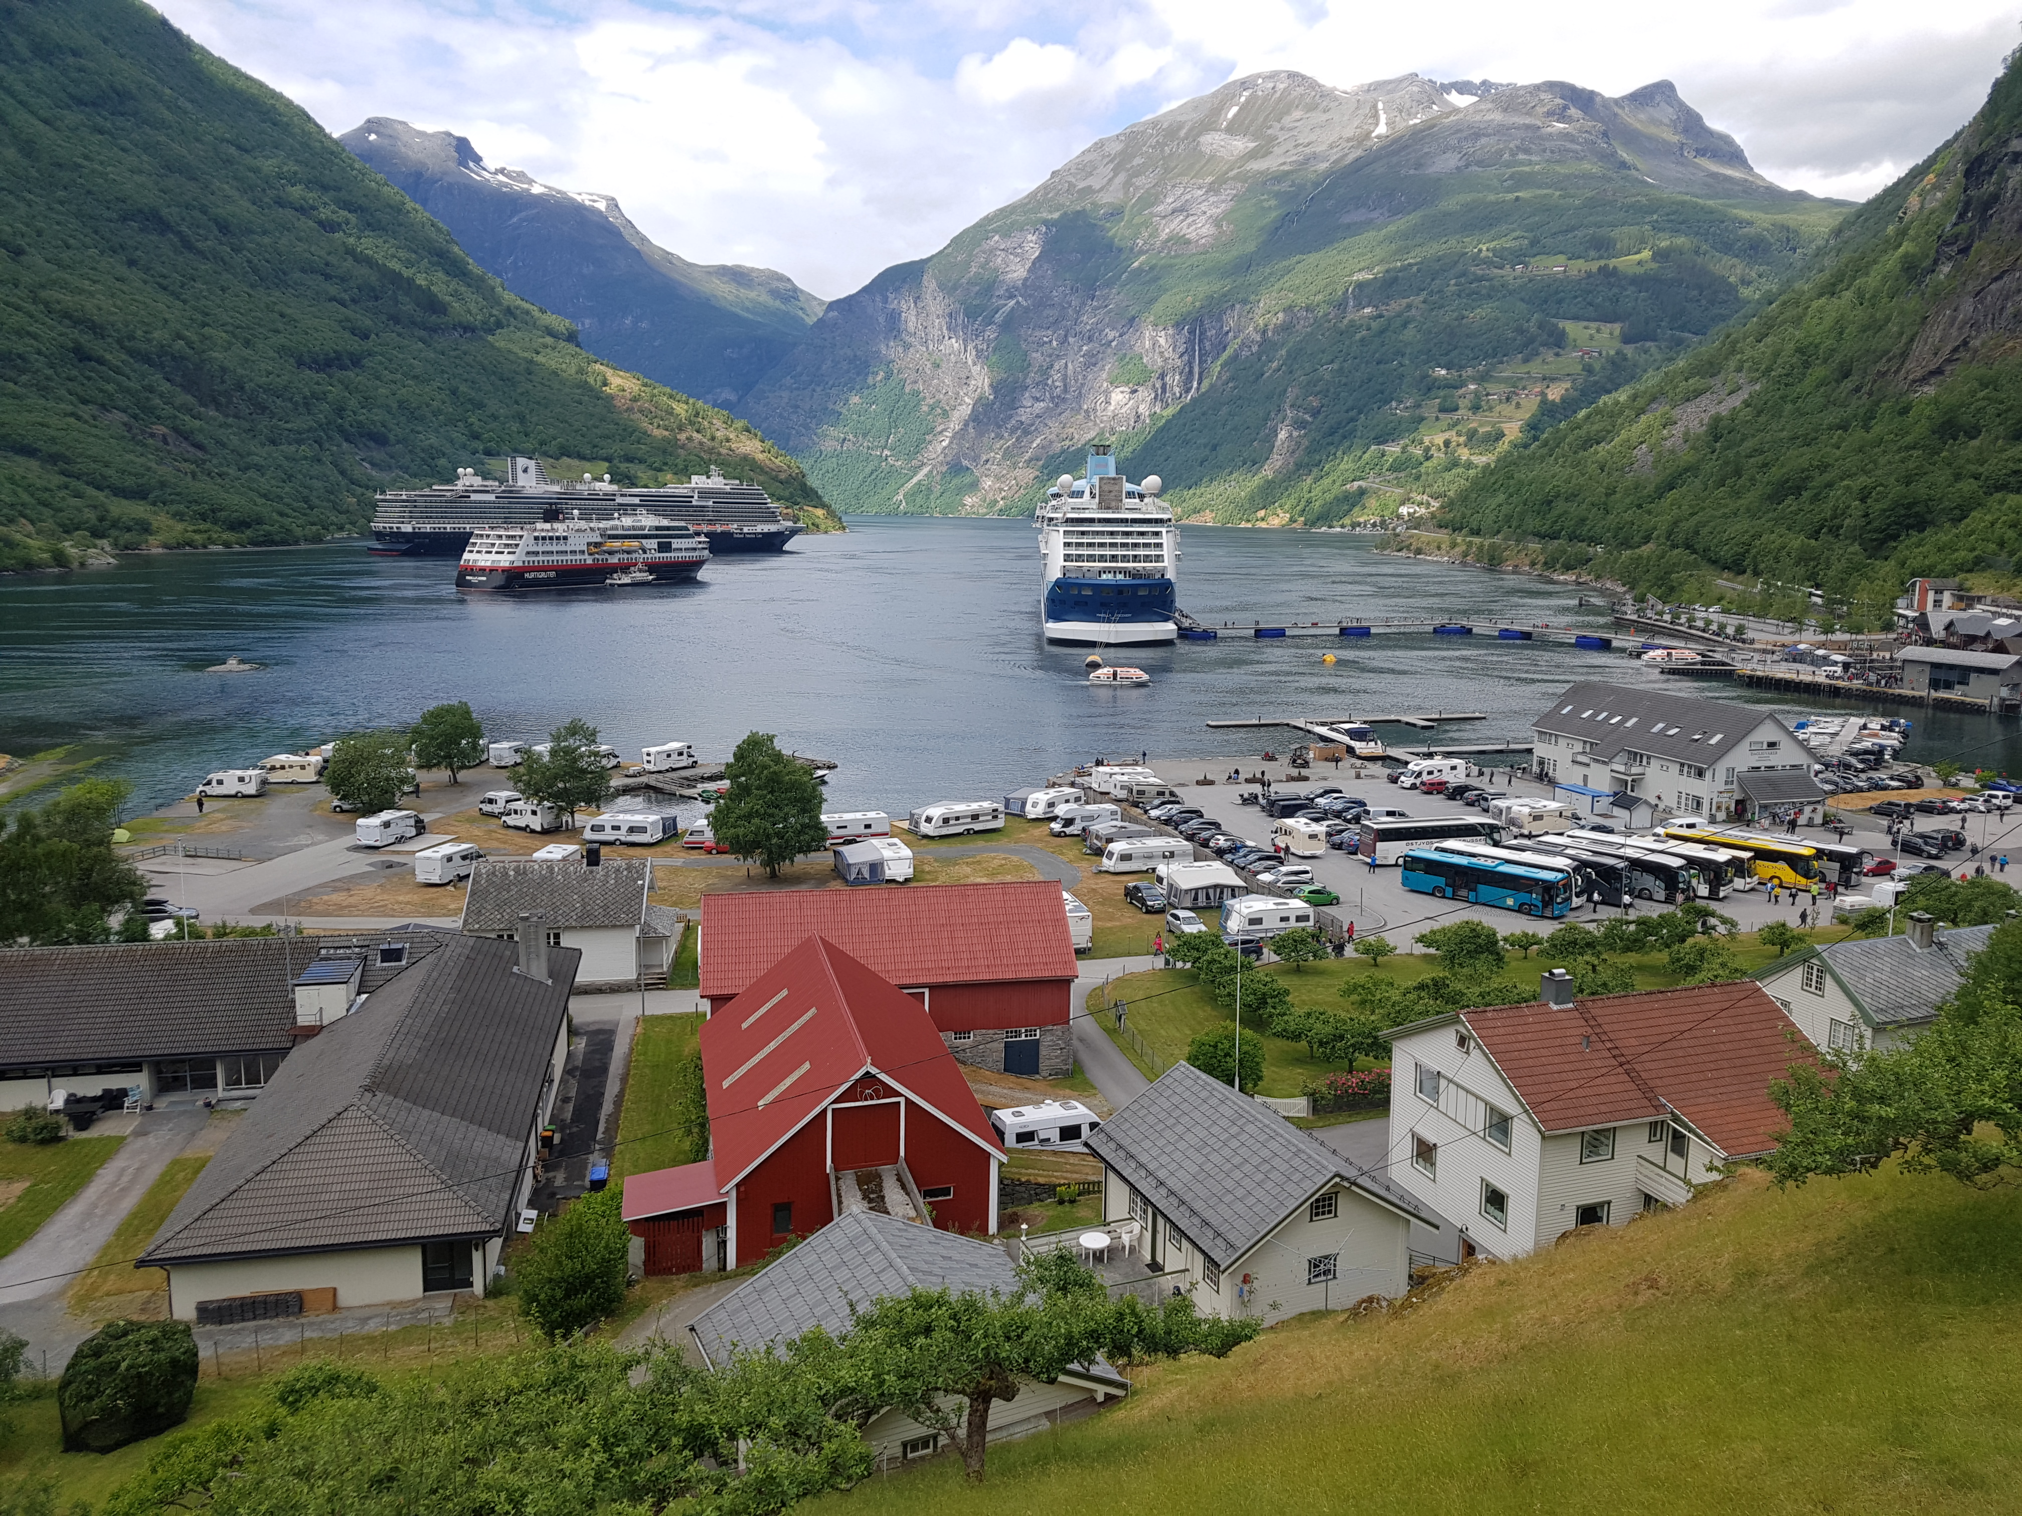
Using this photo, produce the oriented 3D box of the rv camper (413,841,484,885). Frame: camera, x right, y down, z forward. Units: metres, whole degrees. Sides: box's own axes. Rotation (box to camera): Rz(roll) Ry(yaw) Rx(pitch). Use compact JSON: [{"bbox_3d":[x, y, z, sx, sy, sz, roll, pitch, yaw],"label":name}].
[{"bbox_3d":[-48.760,8.980,132.539,2.340,2.850,6.800,3,10,16],"label":"rv camper"}]

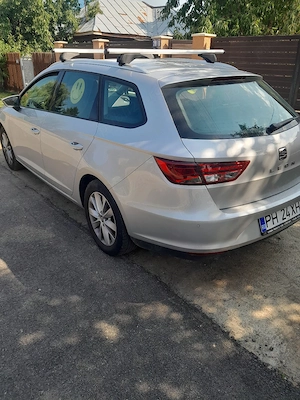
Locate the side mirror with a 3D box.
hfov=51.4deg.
[{"bbox_3d":[-1.498,-1.046,3.383,0.195,0.165,0.160,-18,31,-34],"label":"side mirror"}]

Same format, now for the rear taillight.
[{"bbox_3d":[0.325,-0.181,1.797,0.585,0.158,0.190,-9,27,-19],"label":"rear taillight"}]

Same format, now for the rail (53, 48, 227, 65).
[{"bbox_3d":[-0.100,-1.322,2.876,1.250,0.125,1.020,-18,31,-34],"label":"rail"}]

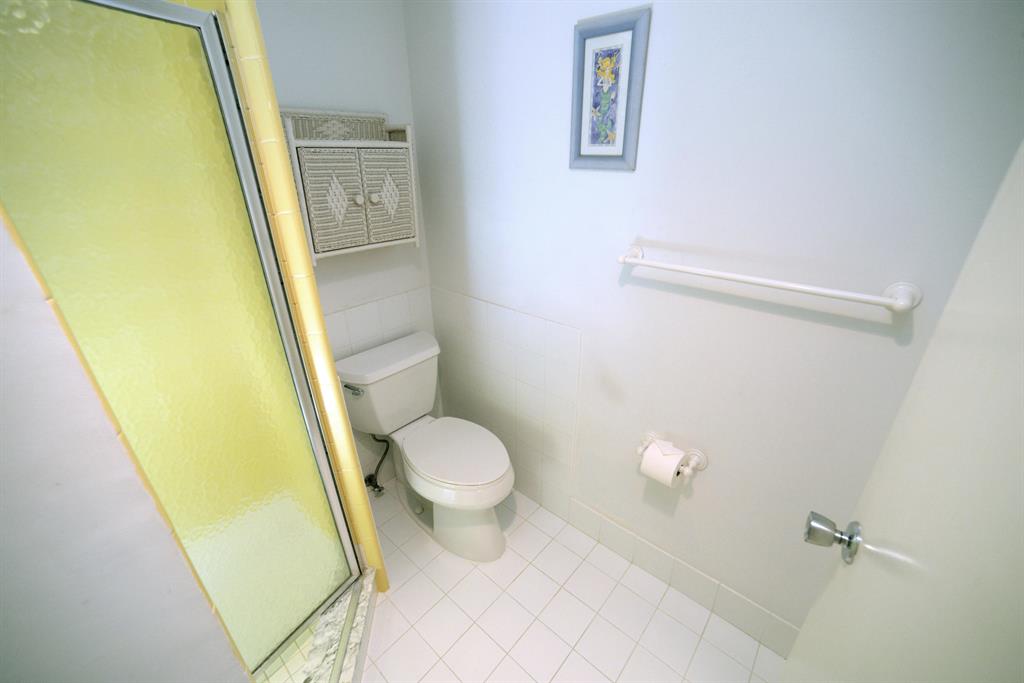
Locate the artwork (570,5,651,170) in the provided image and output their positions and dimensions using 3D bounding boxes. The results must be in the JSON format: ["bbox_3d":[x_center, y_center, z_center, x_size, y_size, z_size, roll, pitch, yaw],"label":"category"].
[{"bbox_3d":[0.273,-0.692,1.134,0.221,0.372,0.022,18,29,38],"label":"artwork"}]

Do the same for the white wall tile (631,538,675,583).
[{"bbox_3d":[0.539,0.848,1.539,0.152,0.146,0.010,18,29,38],"label":"white wall tile"}]

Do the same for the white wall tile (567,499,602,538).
[{"bbox_3d":[0.311,0.773,1.724,0.143,0.146,0.010,18,29,38],"label":"white wall tile"}]

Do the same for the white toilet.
[{"bbox_3d":[-0.308,0.459,1.712,0.769,0.735,0.502,17,28,39],"label":"white toilet"}]

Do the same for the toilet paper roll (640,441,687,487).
[{"bbox_3d":[0.487,0.392,1.274,0.103,0.113,0.113,17,28,39],"label":"toilet paper roll"}]

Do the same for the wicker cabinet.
[{"bbox_3d":[-0.594,-0.578,1.472,0.180,0.508,0.451,18,29,38],"label":"wicker cabinet"}]

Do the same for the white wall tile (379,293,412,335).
[{"bbox_3d":[-0.532,-0.131,1.869,0.010,0.154,0.156,18,29,38],"label":"white wall tile"}]

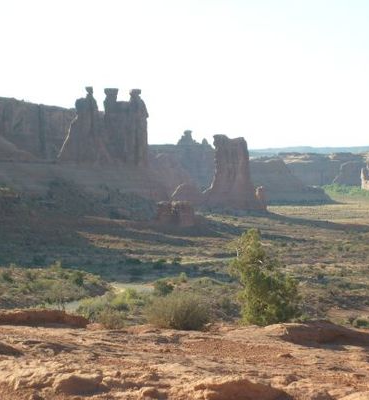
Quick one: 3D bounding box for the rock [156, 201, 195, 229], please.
[{"bbox_3d":[-5.881,10.659,1200.000,29.000,20.000,20.000,0,2,0],"label":"rock"}]

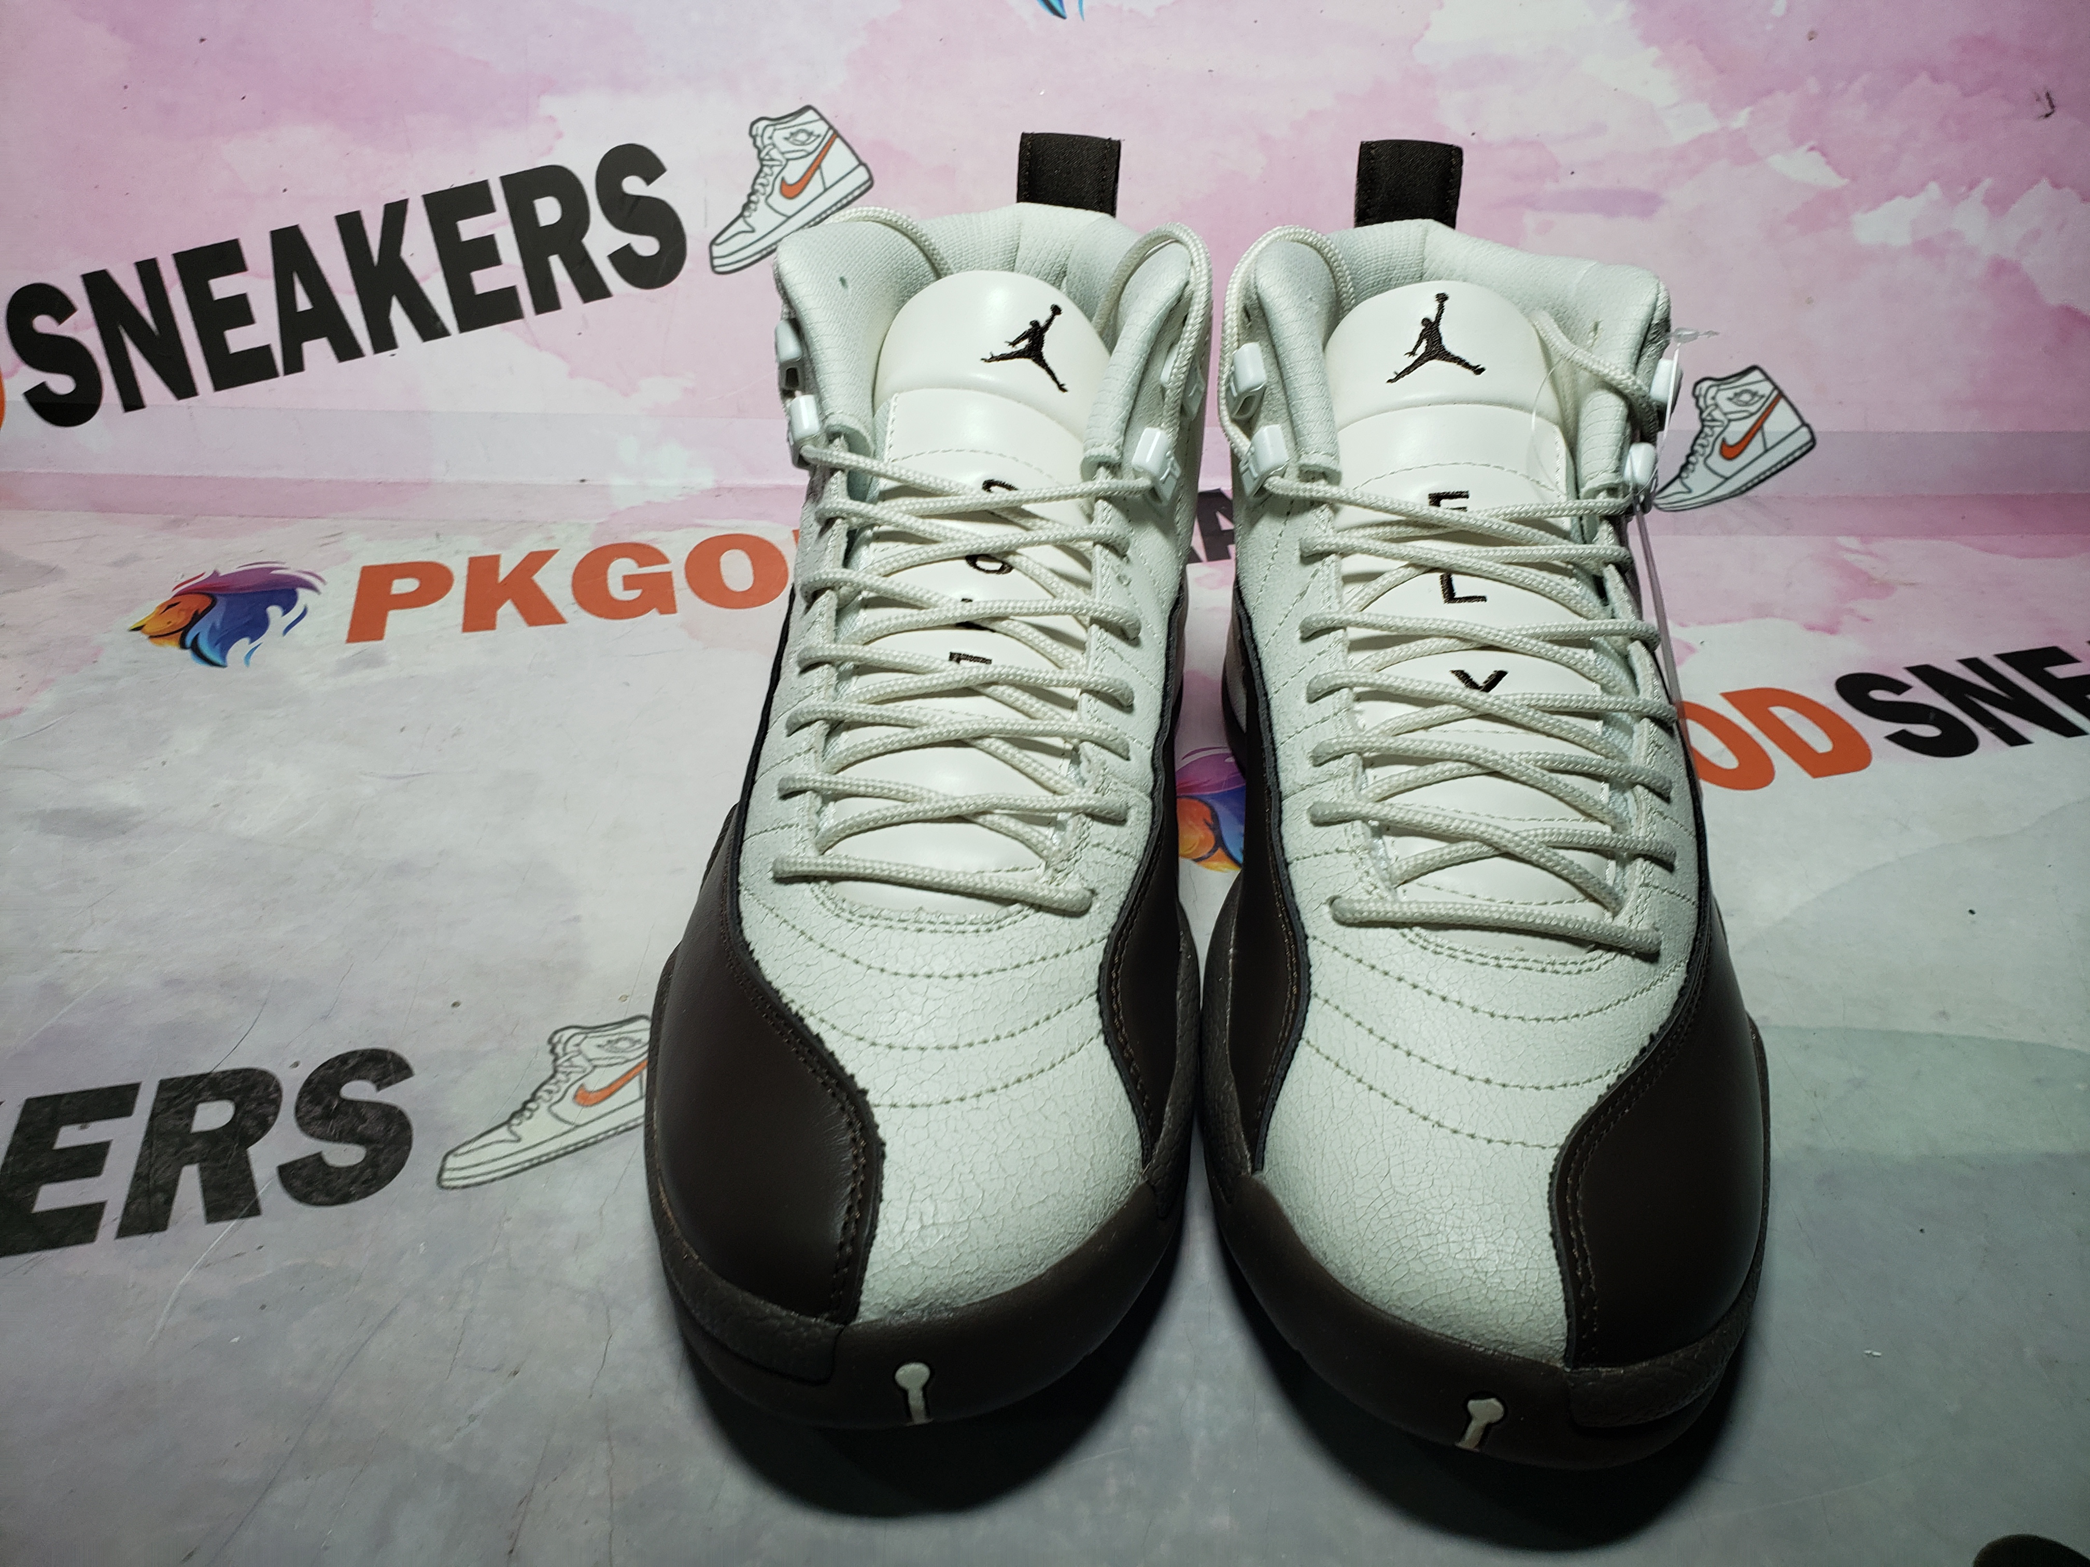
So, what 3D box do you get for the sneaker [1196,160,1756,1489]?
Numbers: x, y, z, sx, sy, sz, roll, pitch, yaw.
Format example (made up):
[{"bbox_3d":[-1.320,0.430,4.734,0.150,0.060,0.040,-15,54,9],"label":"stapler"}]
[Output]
[{"bbox_3d":[0.093,-0.021,0.351,0.115,0.165,0.302,2,36,1],"label":"sneaker"}]

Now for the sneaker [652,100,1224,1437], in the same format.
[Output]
[{"bbox_3d":[-0.013,-0.024,0.354,0.115,0.165,0.302,5,36,6],"label":"sneaker"}]

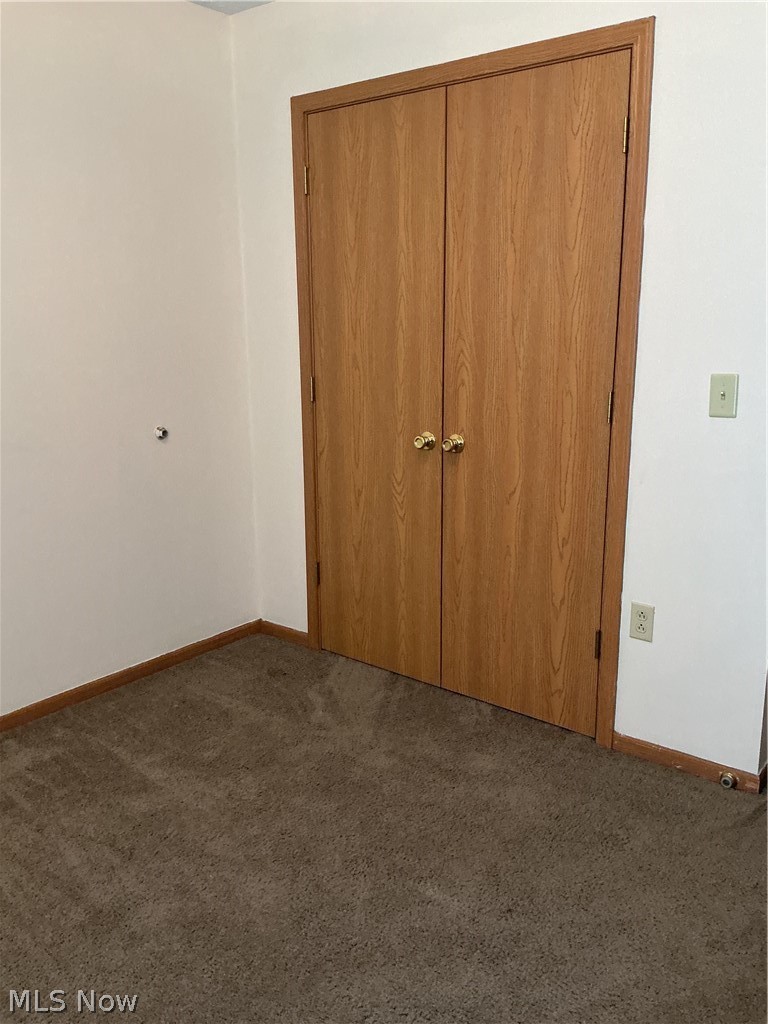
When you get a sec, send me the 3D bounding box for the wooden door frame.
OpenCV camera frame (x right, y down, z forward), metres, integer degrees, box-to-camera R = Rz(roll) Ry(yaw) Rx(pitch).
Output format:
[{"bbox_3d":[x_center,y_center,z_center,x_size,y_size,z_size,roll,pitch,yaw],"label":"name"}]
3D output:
[{"bbox_3d":[0.209,-0.369,2.906,1.344,2.096,0.060,10,17,38],"label":"wooden door frame"}]

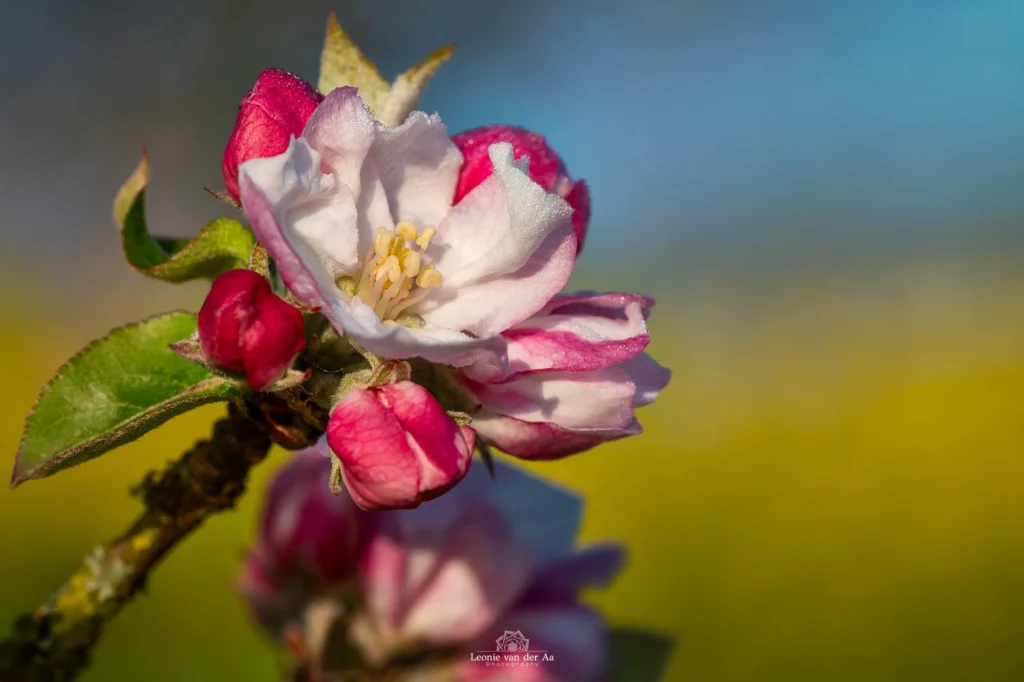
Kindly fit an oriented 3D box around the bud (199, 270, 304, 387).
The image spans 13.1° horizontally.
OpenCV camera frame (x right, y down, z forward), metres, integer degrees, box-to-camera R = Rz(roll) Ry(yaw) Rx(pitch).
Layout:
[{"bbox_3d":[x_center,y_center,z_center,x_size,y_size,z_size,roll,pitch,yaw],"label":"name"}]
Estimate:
[{"bbox_3d":[-0.026,-0.001,0.452,0.011,0.012,0.013,0,2,0],"label":"bud"}]

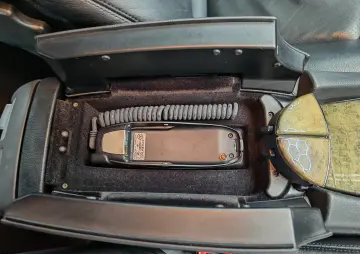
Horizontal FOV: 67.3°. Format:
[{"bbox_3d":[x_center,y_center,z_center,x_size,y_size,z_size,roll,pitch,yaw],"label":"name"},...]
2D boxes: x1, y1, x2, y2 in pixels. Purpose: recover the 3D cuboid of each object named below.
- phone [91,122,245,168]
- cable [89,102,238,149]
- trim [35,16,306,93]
[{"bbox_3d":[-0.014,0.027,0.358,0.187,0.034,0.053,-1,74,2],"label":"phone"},{"bbox_3d":[-0.021,-0.002,0.352,0.187,0.024,0.052,-1,74,2],"label":"cable"},{"bbox_3d":[-0.003,-0.075,0.314,0.292,0.092,0.044,-1,74,2],"label":"trim"}]

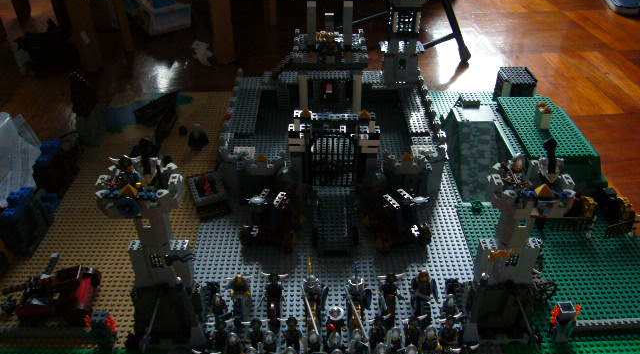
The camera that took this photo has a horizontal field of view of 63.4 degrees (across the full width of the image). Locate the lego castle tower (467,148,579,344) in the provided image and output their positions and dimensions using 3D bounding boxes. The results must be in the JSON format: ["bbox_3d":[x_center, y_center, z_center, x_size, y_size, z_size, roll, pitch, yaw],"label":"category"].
[{"bbox_3d":[0.211,0.082,0.563,0.093,0.212,0.078,-1,35,0],"label":"lego castle tower"}]

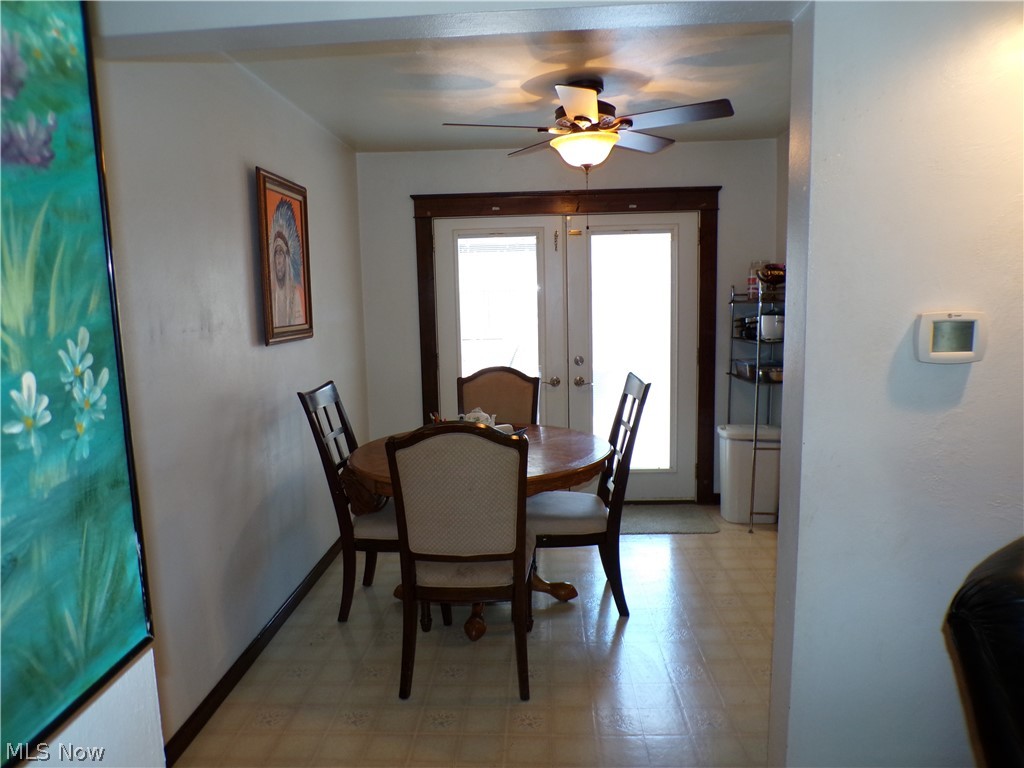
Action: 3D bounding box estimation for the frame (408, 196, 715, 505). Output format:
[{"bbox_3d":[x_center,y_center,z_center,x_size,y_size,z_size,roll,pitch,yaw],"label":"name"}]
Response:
[{"bbox_3d":[0.376,-0.210,4.841,2.057,2.157,0.090,-1,7,3],"label":"frame"}]

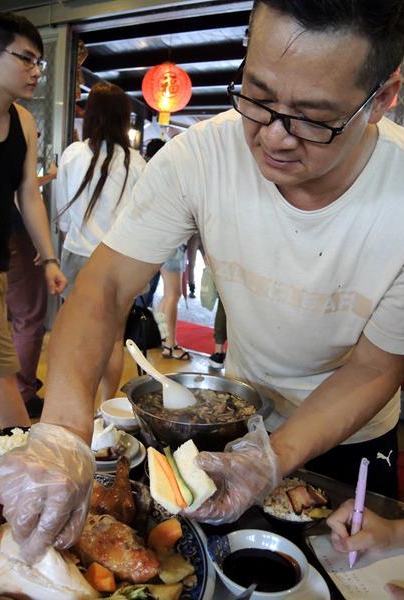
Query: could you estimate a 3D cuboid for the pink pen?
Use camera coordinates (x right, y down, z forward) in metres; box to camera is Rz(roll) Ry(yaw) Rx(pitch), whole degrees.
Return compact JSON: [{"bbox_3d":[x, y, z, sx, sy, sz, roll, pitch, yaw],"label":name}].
[{"bbox_3d":[0.219,0.295,0.680,0.012,0.147,0.012,15,-20,4],"label":"pink pen"}]

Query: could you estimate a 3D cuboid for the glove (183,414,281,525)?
[{"bbox_3d":[0.044,0.231,0.660,0.140,0.125,0.100,-1,12,-32],"label":"glove"}]

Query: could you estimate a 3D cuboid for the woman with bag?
[{"bbox_3d":[-0.465,-0.141,2.240,0.480,1.630,0.340,4,10,-7],"label":"woman with bag"}]

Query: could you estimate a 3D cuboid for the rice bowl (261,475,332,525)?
[{"bbox_3d":[0.136,0.315,0.702,0.108,0.062,0.108,5,10,0],"label":"rice bowl"}]

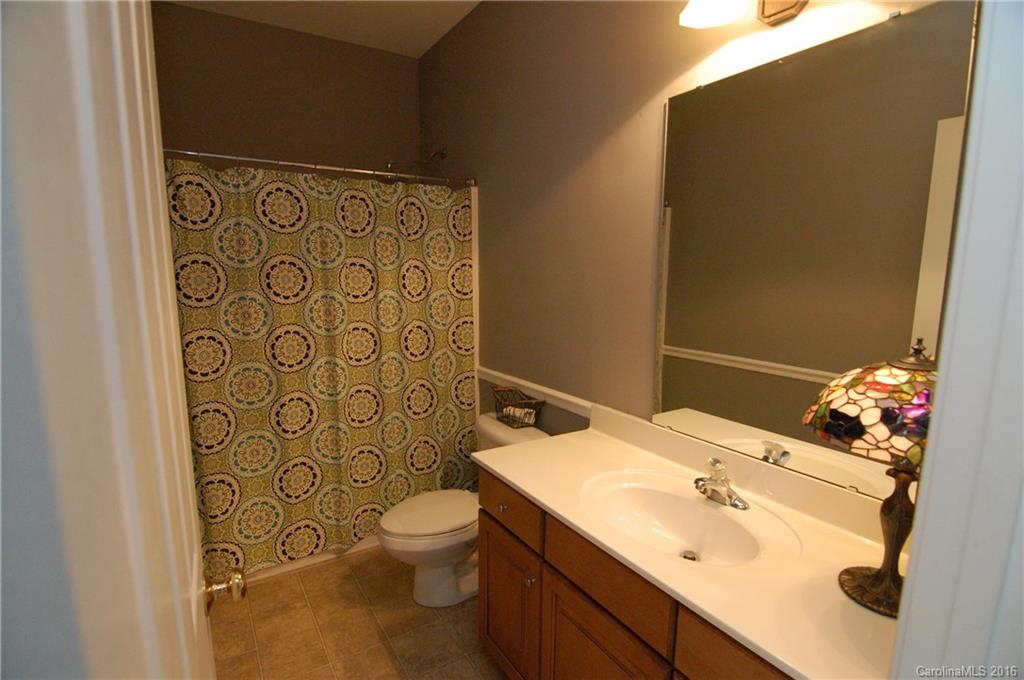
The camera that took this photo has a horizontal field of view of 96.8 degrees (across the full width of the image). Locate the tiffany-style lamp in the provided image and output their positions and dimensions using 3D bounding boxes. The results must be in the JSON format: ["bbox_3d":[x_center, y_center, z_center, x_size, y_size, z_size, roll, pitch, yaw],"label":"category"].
[{"bbox_3d":[0.765,0.259,0.892,0.325,0.520,0.325,-5,9,-34],"label":"tiffany-style lamp"}]

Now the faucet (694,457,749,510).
[{"bbox_3d":[0.570,0.401,1.300,0.165,0.128,0.160,-5,9,-34],"label":"faucet"}]

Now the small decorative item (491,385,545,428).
[{"bbox_3d":[0.004,0.335,2.229,0.170,0.140,0.220,-5,9,-34],"label":"small decorative item"}]

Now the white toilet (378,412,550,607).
[{"bbox_3d":[-0.225,0.781,2.116,0.745,0.690,0.420,-5,9,-34],"label":"white toilet"}]

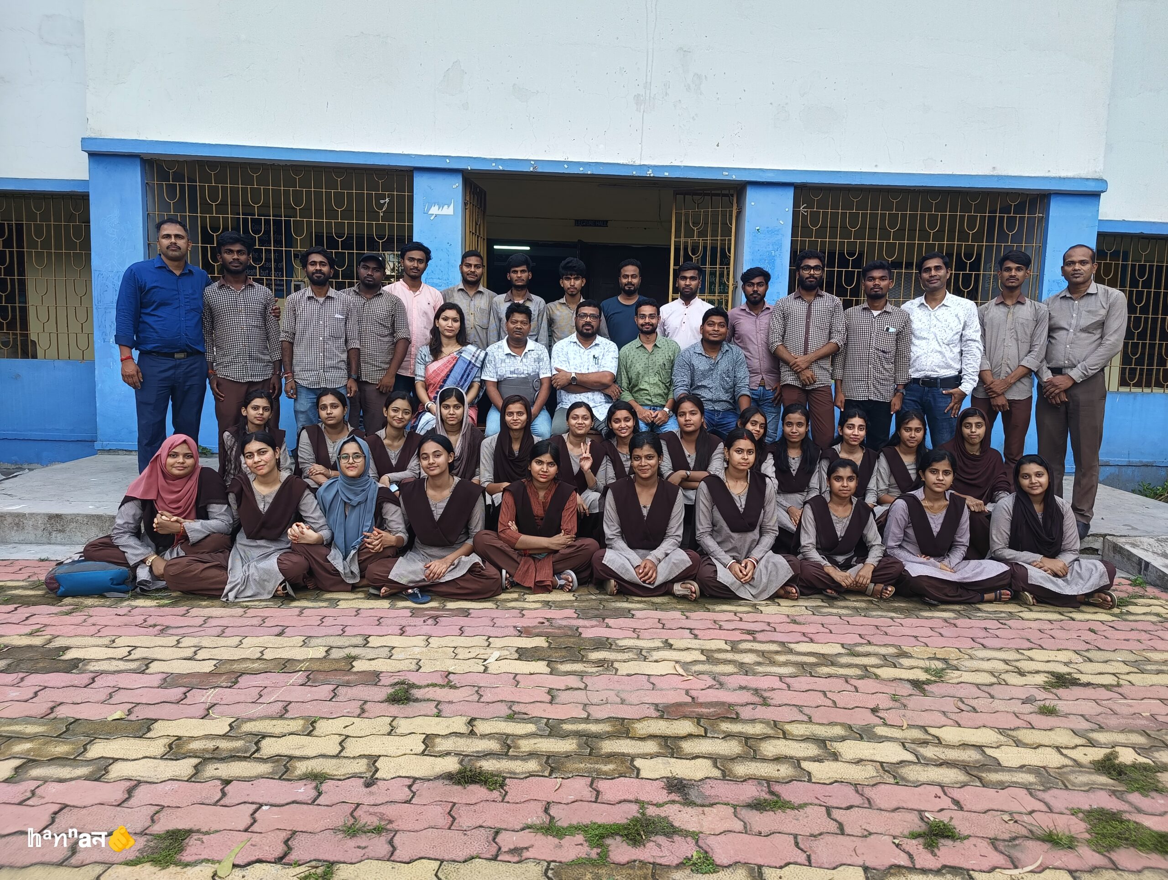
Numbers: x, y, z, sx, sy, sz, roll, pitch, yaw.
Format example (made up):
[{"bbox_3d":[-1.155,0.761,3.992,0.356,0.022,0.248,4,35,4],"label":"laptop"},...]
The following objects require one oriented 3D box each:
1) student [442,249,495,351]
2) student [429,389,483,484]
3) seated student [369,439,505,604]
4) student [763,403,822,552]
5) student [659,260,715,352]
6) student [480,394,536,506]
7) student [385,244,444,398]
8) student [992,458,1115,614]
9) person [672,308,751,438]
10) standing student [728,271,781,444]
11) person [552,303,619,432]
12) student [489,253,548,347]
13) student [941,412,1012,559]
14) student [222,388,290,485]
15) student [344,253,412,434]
[{"bbox_3d":[-0.814,-0.476,5.481,0.470,1.715,0.280,1,5,-6],"label":"student"},{"bbox_3d":[-0.754,0.174,4.508,0.460,0.947,0.620,1,6,-6],"label":"student"},{"bbox_3d":[-0.747,0.350,3.893,0.650,0.730,0.580,2,6,3],"label":"seated student"},{"bbox_3d":[1.209,0.251,4.488,0.420,0.906,0.660,2,5,10],"label":"student"},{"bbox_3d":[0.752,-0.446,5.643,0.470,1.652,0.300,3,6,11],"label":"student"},{"bbox_3d":[-0.421,0.207,4.457,0.420,0.921,0.660,1,5,-4],"label":"student"},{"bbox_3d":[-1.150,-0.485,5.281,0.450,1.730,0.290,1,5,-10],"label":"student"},{"bbox_3d":[2.432,0.427,4.050,0.650,0.720,0.620,4,6,23],"label":"student"},{"bbox_3d":[0.807,-0.187,4.926,0.540,1.294,0.750,2,6,7],"label":"person"},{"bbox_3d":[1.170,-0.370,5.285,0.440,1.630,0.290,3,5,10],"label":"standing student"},{"bbox_3d":[0.009,-0.221,4.920,0.500,1.346,0.720,1,5,0],"label":"person"},{"bbox_3d":[-0.467,-0.459,5.482,0.470,1.698,0.280,1,5,-5],"label":"student"},{"bbox_3d":[2.268,0.267,4.488,0.440,0.890,0.680,4,6,20],"label":"student"},{"bbox_3d":[-1.890,0.167,4.490,0.460,0.902,0.620,0,6,-16],"label":"student"},{"bbox_3d":[-1.405,-0.429,5.236,0.470,1.638,0.300,0,5,-14],"label":"student"}]

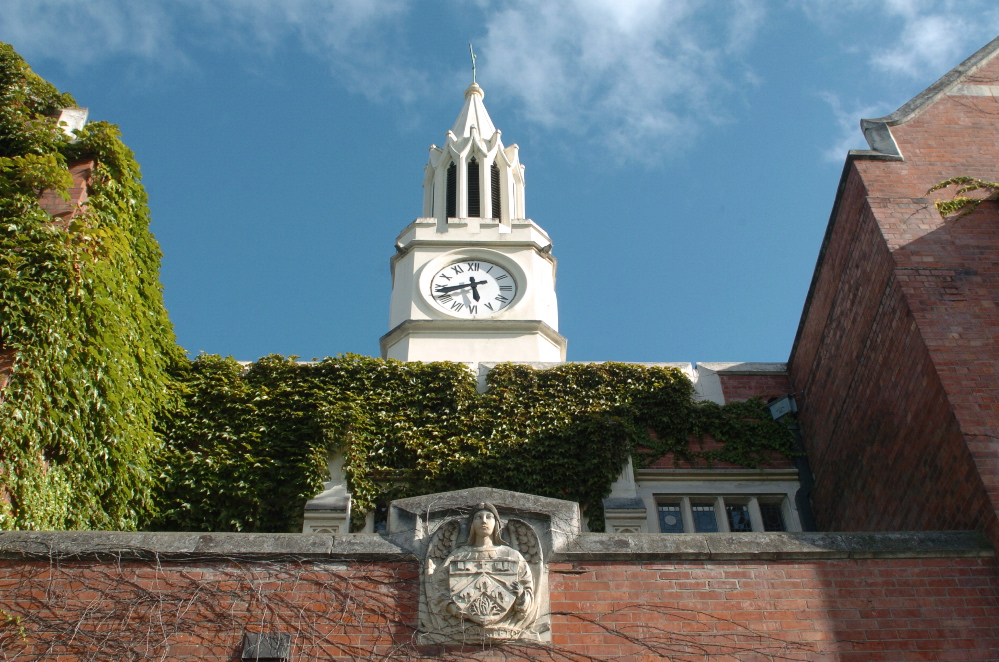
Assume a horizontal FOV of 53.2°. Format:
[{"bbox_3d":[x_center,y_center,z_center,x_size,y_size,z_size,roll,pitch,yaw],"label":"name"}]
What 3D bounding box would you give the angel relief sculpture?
[{"bbox_3d":[-0.125,1.755,7.367,0.914,1.093,0.250,0,-44,-2],"label":"angel relief sculpture"}]

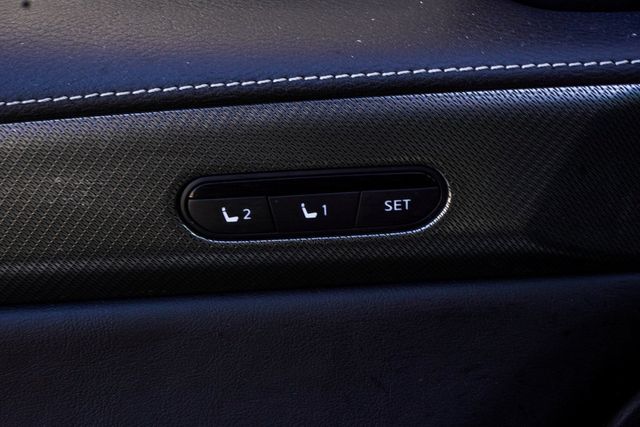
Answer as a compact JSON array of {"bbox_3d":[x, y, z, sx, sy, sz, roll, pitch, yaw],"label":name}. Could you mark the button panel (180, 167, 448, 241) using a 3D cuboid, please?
[{"bbox_3d":[-0.002,-0.004,0.432,0.086,0.021,0.009,-4,15,-1],"label":"button panel"}]

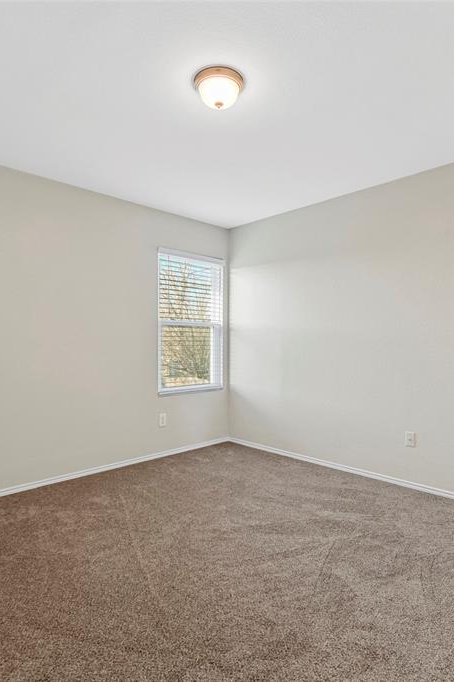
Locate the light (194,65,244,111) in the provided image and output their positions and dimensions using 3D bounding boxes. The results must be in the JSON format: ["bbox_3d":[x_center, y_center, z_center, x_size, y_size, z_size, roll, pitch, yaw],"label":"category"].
[{"bbox_3d":[-0.040,-1.221,1.986,0.247,0.128,0.247,0,0,0],"label":"light"}]

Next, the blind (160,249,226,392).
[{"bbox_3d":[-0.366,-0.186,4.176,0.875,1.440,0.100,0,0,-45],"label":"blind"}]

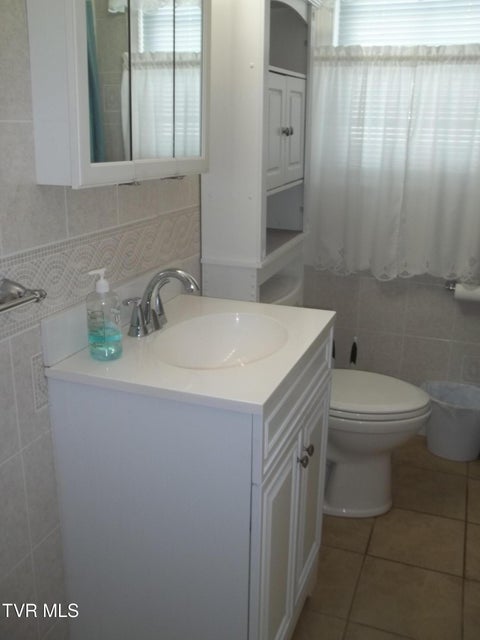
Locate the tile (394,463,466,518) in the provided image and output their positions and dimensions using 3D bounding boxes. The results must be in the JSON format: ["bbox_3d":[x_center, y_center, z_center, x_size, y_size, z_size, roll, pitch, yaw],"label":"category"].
[{"bbox_3d":[0.717,0.664,2.361,0.303,0.010,0.303,7,18,19],"label":"tile"}]

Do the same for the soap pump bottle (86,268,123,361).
[{"bbox_3d":[-0.283,-0.014,1.274,0.073,0.186,0.066,-3,18,-13],"label":"soap pump bottle"}]

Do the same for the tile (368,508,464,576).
[{"bbox_3d":[0.609,0.748,2.082,0.303,0.010,0.303,7,18,19],"label":"tile"}]

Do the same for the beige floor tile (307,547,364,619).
[{"bbox_3d":[0.216,0.795,1.911,0.303,0.010,0.303,7,18,19],"label":"beige floor tile"}]

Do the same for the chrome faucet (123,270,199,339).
[{"bbox_3d":[-0.170,-0.048,1.442,0.165,0.155,0.220,7,18,19],"label":"chrome faucet"}]

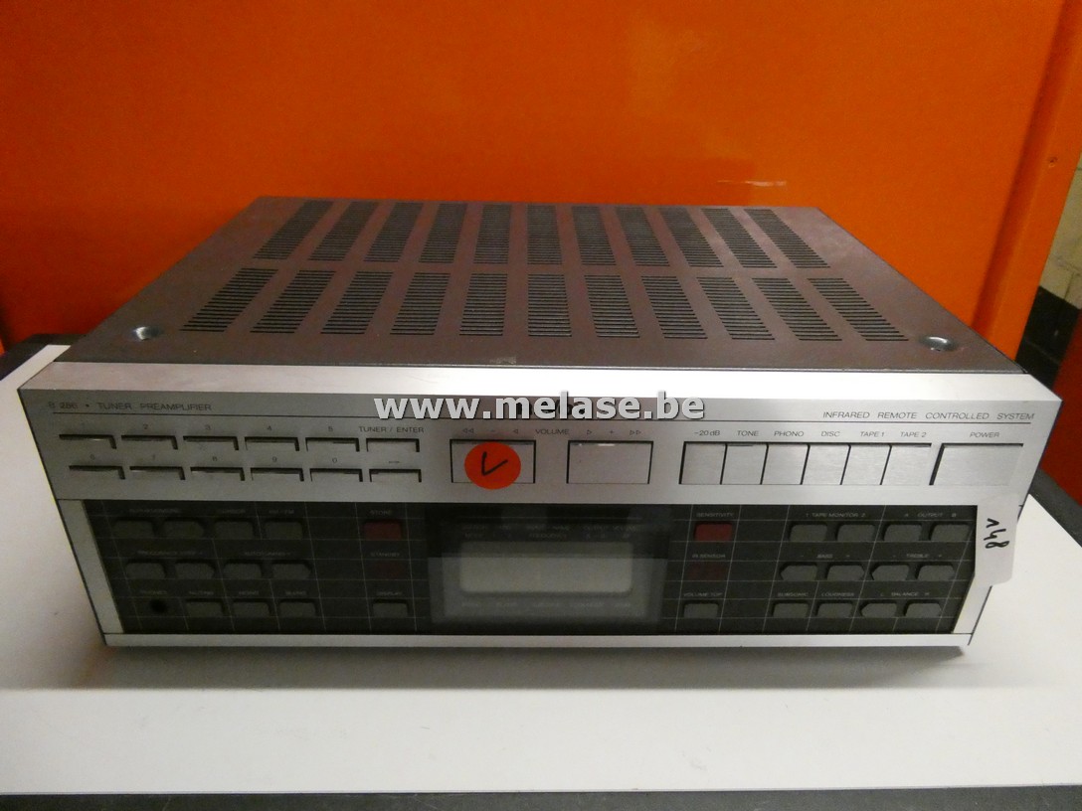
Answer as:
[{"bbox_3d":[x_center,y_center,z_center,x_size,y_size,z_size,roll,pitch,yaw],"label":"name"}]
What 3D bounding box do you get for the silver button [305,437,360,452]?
[{"bbox_3d":[-0.092,0.018,0.333,0.023,0.007,0.004,1,29,-1],"label":"silver button"}]

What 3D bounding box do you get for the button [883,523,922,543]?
[{"bbox_3d":[0.173,0.060,0.360,0.016,0.011,0.005,1,29,-1],"label":"button"}]

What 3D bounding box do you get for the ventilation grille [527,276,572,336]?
[{"bbox_3d":[0.004,-0.057,0.420,0.022,0.003,0.094,1,29,-2],"label":"ventilation grille"}]

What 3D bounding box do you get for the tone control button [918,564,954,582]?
[{"bbox_3d":[0.197,0.083,0.374,0.017,0.011,0.004,1,29,-1],"label":"tone control button"}]

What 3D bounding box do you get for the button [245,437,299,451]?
[{"bbox_3d":[-0.119,0.017,0.334,0.022,0.006,0.004,1,28,-1],"label":"button"}]

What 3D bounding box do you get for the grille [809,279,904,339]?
[{"bbox_3d":[0.175,-0.055,0.418,0.021,0.003,0.091,1,29,-1],"label":"grille"}]

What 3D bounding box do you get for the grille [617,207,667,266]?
[{"bbox_3d":[0.071,-0.122,0.537,0.022,0.002,0.142,1,29,-1],"label":"grille"}]

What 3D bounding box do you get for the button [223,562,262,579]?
[{"bbox_3d":[-0.144,0.079,0.367,0.017,0.010,0.005,1,29,-1],"label":"button"}]

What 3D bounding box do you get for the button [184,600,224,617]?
[{"bbox_3d":[-0.170,0.103,0.381,0.017,0.011,0.004,1,29,-1],"label":"button"}]

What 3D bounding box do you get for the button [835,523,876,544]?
[{"bbox_3d":[0.150,0.060,0.360,0.016,0.011,0.005,1,29,-1],"label":"button"}]

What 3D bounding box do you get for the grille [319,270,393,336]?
[{"bbox_3d":[-0.100,-0.058,0.416,0.022,0.003,0.092,1,30,-1],"label":"grille"}]

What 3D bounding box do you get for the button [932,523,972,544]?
[{"bbox_3d":[0.196,0.060,0.360,0.017,0.009,0.004,1,30,-1],"label":"button"}]

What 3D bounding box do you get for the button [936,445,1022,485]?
[{"bbox_3d":[0.198,0.028,0.342,0.035,0.021,0.004,1,30,-1],"label":"button"}]

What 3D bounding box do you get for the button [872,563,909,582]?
[{"bbox_3d":[0.174,0.083,0.374,0.017,0.011,0.004,1,29,-1],"label":"button"}]

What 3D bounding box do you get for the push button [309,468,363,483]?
[{"bbox_3d":[-0.093,0.032,0.344,0.023,0.007,0.005,1,30,-1],"label":"push button"}]

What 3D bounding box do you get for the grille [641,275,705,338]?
[{"bbox_3d":[0.073,-0.056,0.422,0.022,0.003,0.094,1,29,-2],"label":"grille"}]

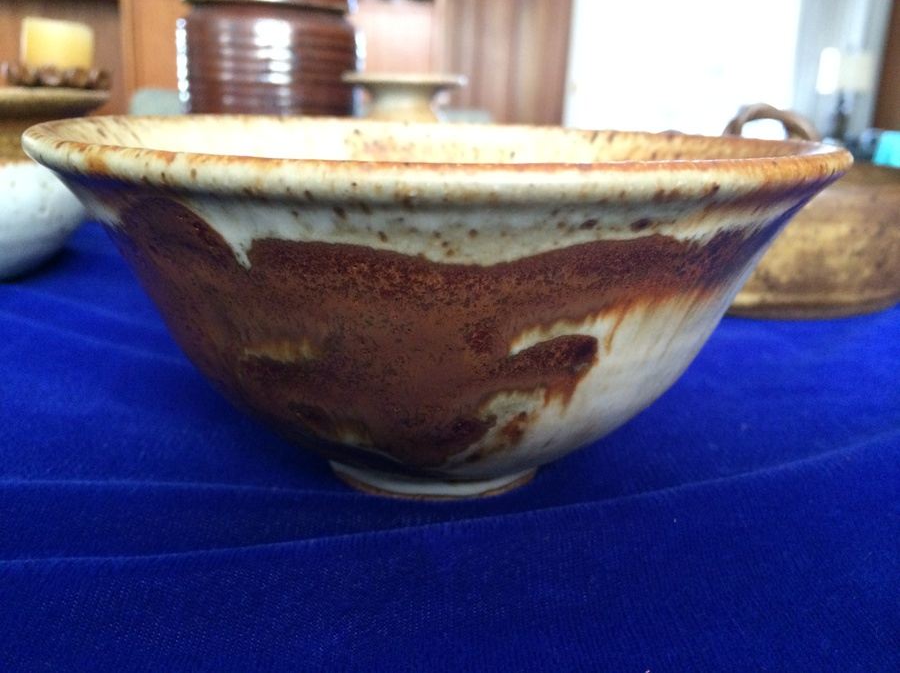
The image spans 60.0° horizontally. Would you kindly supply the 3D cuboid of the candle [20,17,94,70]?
[{"bbox_3d":[-0.352,-0.254,0.700,0.058,0.056,0.058,2,17,0],"label":"candle"}]

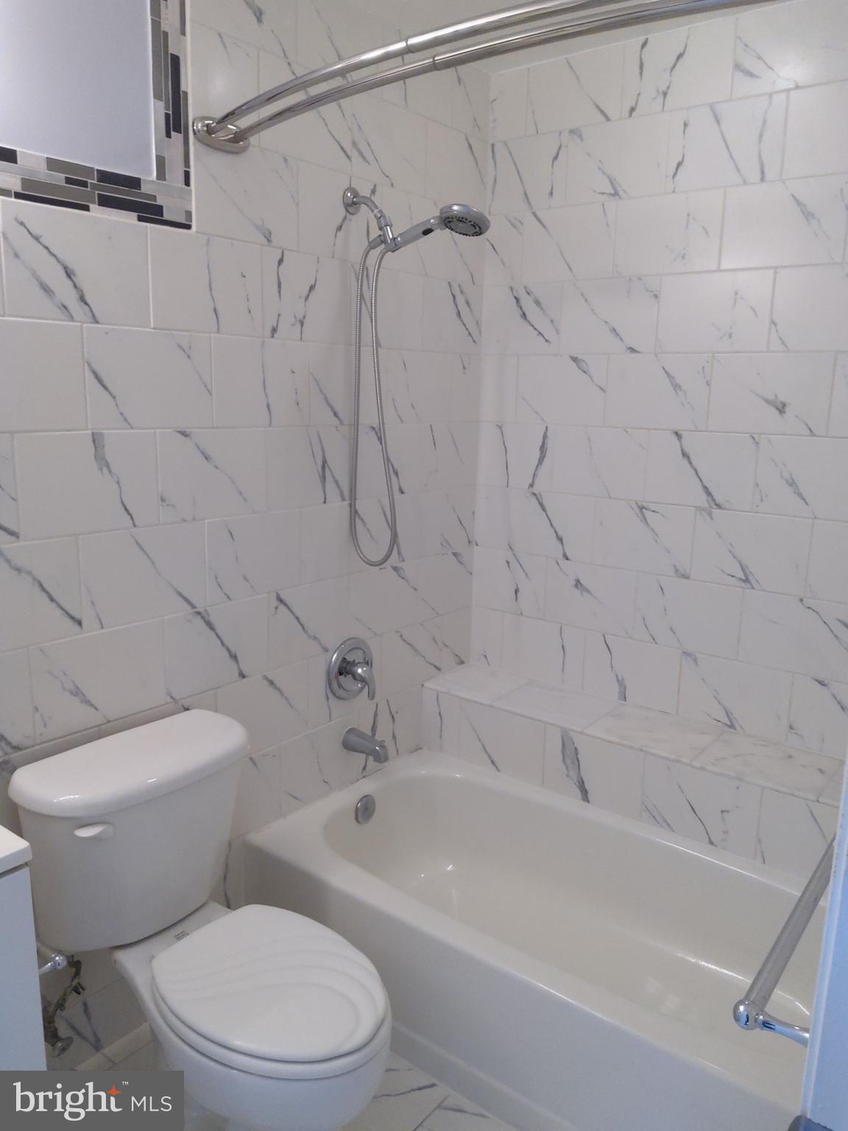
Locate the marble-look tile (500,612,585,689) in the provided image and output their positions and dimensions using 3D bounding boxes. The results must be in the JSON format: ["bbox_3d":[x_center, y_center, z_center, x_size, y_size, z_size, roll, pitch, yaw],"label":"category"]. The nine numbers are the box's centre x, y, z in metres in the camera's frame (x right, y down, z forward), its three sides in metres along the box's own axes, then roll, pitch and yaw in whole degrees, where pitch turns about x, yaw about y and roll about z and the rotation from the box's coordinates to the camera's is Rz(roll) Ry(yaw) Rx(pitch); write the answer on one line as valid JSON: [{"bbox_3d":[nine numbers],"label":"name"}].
[{"bbox_3d":[0.378,0.270,2.702,0.300,0.200,0.010,10,15,37],"label":"marble-look tile"}]

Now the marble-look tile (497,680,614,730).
[{"bbox_3d":[0.394,0.421,2.545,0.302,0.010,0.256,10,15,37],"label":"marble-look tile"}]

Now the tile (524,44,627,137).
[{"bbox_3d":[0.420,-1.321,2.373,0.300,0.184,0.010,10,15,37],"label":"tile"}]

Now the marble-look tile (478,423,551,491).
[{"bbox_3d":[0.287,-0.345,2.656,0.269,0.202,0.010,10,15,37],"label":"marble-look tile"}]

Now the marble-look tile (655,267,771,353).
[{"bbox_3d":[0.760,-0.662,2.225,0.300,0.200,0.010,10,15,37],"label":"marble-look tile"}]

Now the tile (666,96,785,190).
[{"bbox_3d":[0.765,-1.067,2.158,0.299,0.203,0.010,10,15,37],"label":"tile"}]

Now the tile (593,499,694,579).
[{"bbox_3d":[0.626,-0.083,2.428,0.299,0.201,0.010,10,15,37],"label":"tile"}]

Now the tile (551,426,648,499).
[{"bbox_3d":[0.512,-0.302,2.478,0.299,0.201,0.010,10,15,37],"label":"tile"}]

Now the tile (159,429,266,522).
[{"bbox_3d":[-0.473,-0.207,1.919,0.010,0.201,0.299,10,15,37],"label":"tile"}]

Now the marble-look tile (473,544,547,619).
[{"bbox_3d":[0.281,0.055,2.766,0.273,0.204,0.010,10,15,37],"label":"marble-look tile"}]

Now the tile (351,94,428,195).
[{"bbox_3d":[-0.088,-1.103,2.239,0.010,0.203,0.301,10,15,37],"label":"tile"}]

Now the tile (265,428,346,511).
[{"bbox_3d":[-0.295,-0.256,2.178,0.010,0.204,0.302,10,15,37],"label":"tile"}]

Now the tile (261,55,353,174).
[{"bbox_3d":[-0.276,-1.058,2.004,0.010,0.203,0.301,10,15,37],"label":"tile"}]

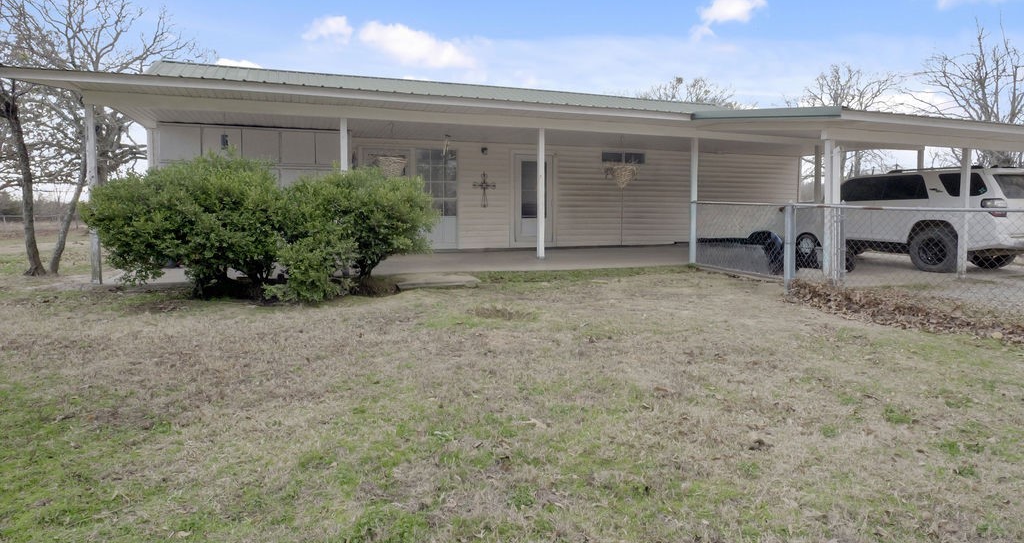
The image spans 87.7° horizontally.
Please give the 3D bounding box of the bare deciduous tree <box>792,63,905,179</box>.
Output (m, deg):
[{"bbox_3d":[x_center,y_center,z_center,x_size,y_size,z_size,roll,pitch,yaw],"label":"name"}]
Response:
[{"bbox_3d":[16.640,-6.069,26.500,6.000,8.800,6.000,0,5,0],"label":"bare deciduous tree"}]

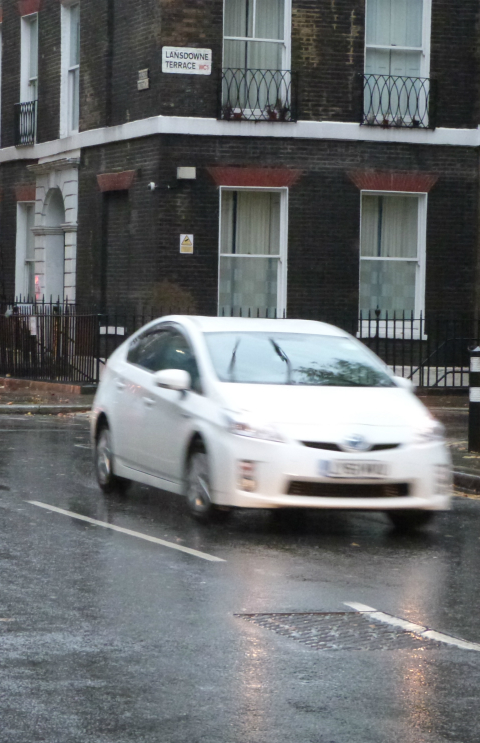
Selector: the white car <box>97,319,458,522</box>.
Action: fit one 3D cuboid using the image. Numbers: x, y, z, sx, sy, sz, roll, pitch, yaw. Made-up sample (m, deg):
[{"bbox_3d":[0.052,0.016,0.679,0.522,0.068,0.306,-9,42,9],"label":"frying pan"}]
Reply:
[{"bbox_3d":[0.116,0.323,18.963,1.760,1.490,4.460,1,2,-18],"label":"white car"}]

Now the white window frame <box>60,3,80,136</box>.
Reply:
[{"bbox_3d":[-3.037,-5.551,45.300,0.200,2.455,1.349,1,2,-19],"label":"white window frame"}]

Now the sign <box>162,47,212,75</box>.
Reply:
[{"bbox_3d":[-0.854,-5.063,40.138,0.856,0.426,0.030,1,2,-19],"label":"sign"}]

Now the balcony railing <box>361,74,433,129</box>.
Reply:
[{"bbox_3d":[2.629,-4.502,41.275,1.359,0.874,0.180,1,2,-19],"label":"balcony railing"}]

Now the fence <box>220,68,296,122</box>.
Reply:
[{"bbox_3d":[0.266,-4.525,40.462,1.366,0.863,0.180,1,2,-19],"label":"fence"}]

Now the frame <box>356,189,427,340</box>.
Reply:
[{"bbox_3d":[2.499,-1.745,40.852,1.200,2.450,0.250,0,2,-19],"label":"frame"}]

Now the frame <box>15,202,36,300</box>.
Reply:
[{"bbox_3d":[-4.063,-2.150,47.914,0.250,2.300,1.420,0,2,-19],"label":"frame"}]

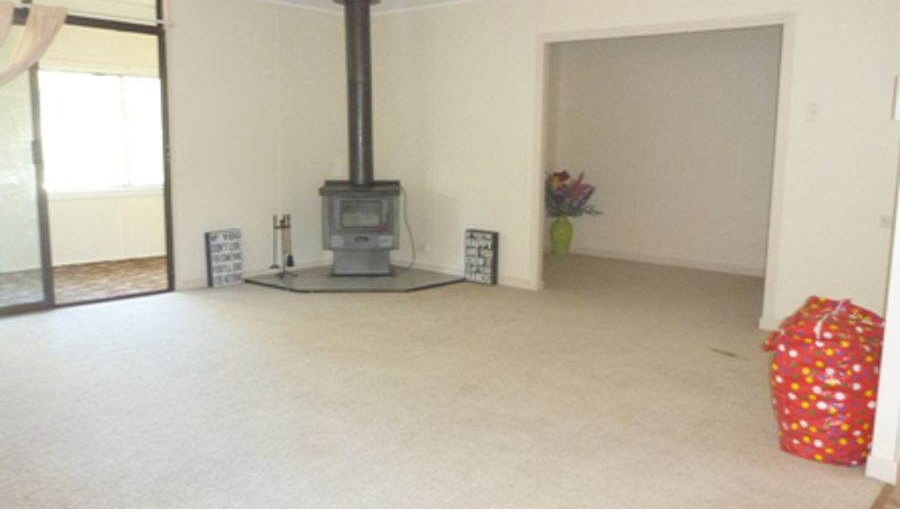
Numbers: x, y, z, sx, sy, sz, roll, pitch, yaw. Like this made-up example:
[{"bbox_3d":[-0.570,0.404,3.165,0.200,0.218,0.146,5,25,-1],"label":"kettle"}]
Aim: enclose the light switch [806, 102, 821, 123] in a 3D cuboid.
[{"bbox_3d":[2.309,-0.902,4.626,0.078,0.125,0.013,8,12,39],"label":"light switch"}]

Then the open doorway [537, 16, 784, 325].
[{"bbox_3d":[1.485,-0.595,5.431,1.790,2.020,0.130,8,12,39],"label":"open doorway"}]

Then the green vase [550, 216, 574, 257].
[{"bbox_3d":[1.221,-0.203,7.871,0.250,0.430,0.250,1,10,0],"label":"green vase"}]

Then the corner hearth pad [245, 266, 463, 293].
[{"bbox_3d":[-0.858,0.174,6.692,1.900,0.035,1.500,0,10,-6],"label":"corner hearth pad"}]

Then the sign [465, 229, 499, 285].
[{"bbox_3d":[0.274,0.026,6.376,0.290,0.455,0.063,8,10,39],"label":"sign"}]

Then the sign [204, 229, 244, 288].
[{"bbox_3d":[-1.919,0.028,6.204,0.290,0.455,0.063,-8,9,-43],"label":"sign"}]

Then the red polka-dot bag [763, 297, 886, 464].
[{"bbox_3d":[1.607,0.503,3.110,0.430,0.630,0.390,8,12,39],"label":"red polka-dot bag"}]

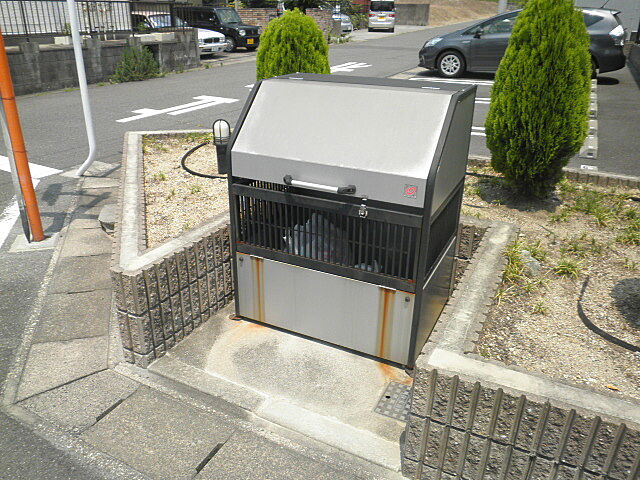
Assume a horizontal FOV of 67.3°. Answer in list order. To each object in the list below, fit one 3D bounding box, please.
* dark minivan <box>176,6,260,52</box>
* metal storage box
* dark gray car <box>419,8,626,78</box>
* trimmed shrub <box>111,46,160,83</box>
[{"bbox_3d":[-4.078,-8.191,18.726,3.395,1.580,1.475,12,27,24],"label":"dark minivan"},{"bbox_3d":[0.146,-0.154,2.398,0.960,1.175,0.703,12,27,23],"label":"metal storage box"},{"bbox_3d":[4.676,-4.711,11.437,4.615,1.575,1.775,8,25,15],"label":"dark gray car"},{"bbox_3d":[-4.531,-4.307,11.800,0.850,0.790,1.050,7,25,14],"label":"trimmed shrub"}]

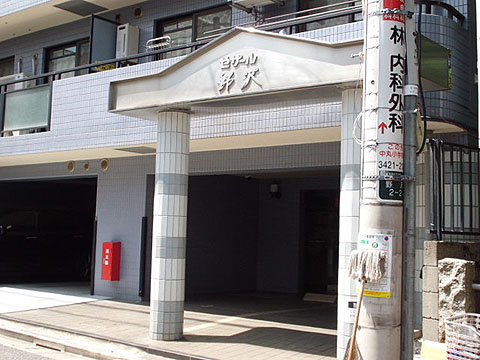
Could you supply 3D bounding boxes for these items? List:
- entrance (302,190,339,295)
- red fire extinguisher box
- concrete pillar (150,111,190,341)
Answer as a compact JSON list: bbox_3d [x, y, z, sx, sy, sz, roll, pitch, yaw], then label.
[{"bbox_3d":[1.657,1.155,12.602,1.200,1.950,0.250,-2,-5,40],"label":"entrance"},{"bbox_3d":[-2.144,1.361,11.572,0.240,0.630,0.200,-2,-5,40],"label":"red fire extinguisher box"},{"bbox_3d":[-0.820,0.535,8.243,0.400,2.670,0.400,1,-4,0],"label":"concrete pillar"}]

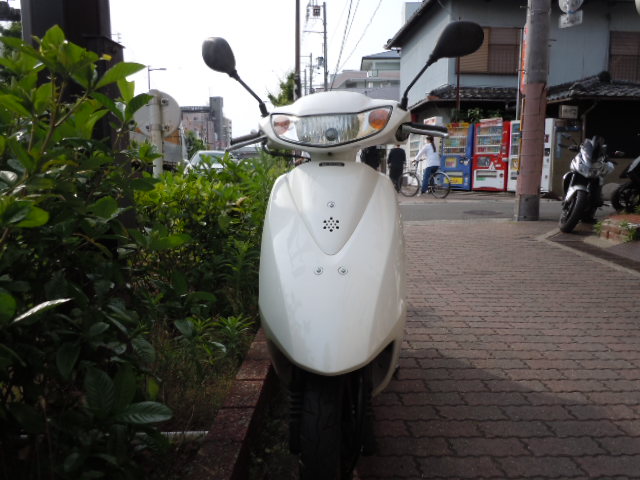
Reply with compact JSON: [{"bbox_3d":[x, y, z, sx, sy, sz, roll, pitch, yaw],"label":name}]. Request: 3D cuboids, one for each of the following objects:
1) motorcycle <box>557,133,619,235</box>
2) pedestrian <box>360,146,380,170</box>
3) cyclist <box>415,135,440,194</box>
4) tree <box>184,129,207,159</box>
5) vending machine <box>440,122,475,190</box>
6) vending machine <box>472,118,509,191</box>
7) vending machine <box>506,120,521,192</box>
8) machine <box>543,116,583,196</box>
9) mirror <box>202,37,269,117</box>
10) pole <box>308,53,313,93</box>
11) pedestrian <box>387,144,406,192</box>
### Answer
[{"bbox_3d":[3.467,-0.749,6.745,0.750,1.150,2.000,6,10,36],"label":"motorcycle"},{"bbox_3d":[1.313,-2.004,13.593,0.500,1.620,0.360,-1,8,-5],"label":"pedestrian"},{"bbox_3d":[2.681,-1.831,12.853,0.680,1.480,0.500,8,12,43],"label":"cyclist"},{"bbox_3d":[-9.138,-6.427,38.021,2.300,3.400,2.200,0,8,0],"label":"tree"},{"bbox_3d":[3.977,-2.318,14.583,0.850,1.830,0.700,5,10,33],"label":"vending machine"},{"bbox_3d":[4.846,-2.335,14.325,0.930,1.930,0.720,5,10,33],"label":"vending machine"},{"bbox_3d":[5.559,-2.190,13.595,0.950,1.830,0.700,5,10,33],"label":"vending machine"},{"bbox_3d":[6.189,-2.136,13.142,0.900,1.850,0.700,5,10,33],"label":"machine"},{"bbox_3d":[-0.240,-0.464,1.470,0.175,0.215,0.100,0,8,0],"label":"mirror"},{"bbox_3d":[-0.842,-12.645,51.873,0.300,11.600,0.300,0,8,0],"label":"pole"},{"bbox_3d":[2.126,-2.089,14.283,0.500,1.580,0.340,-1,8,-3],"label":"pedestrian"}]

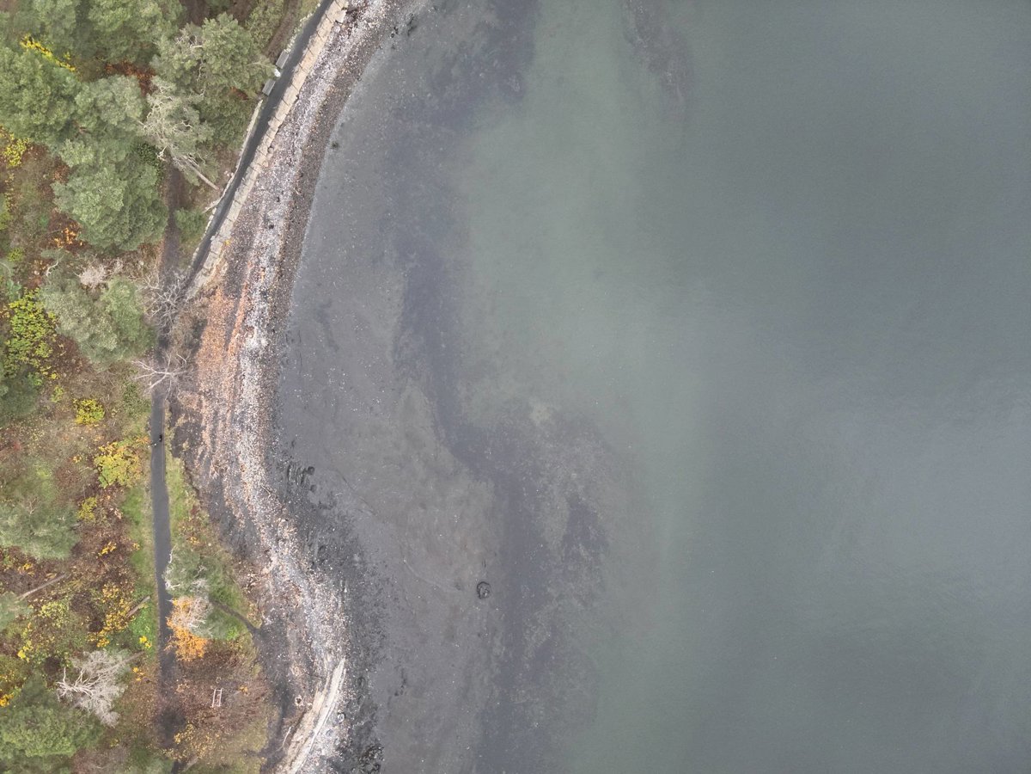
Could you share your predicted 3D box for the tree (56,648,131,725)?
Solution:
[{"bbox_3d":[-49.300,35.600,85.500,7.200,13.000,7.800,0,90,0],"label":"tree"}]

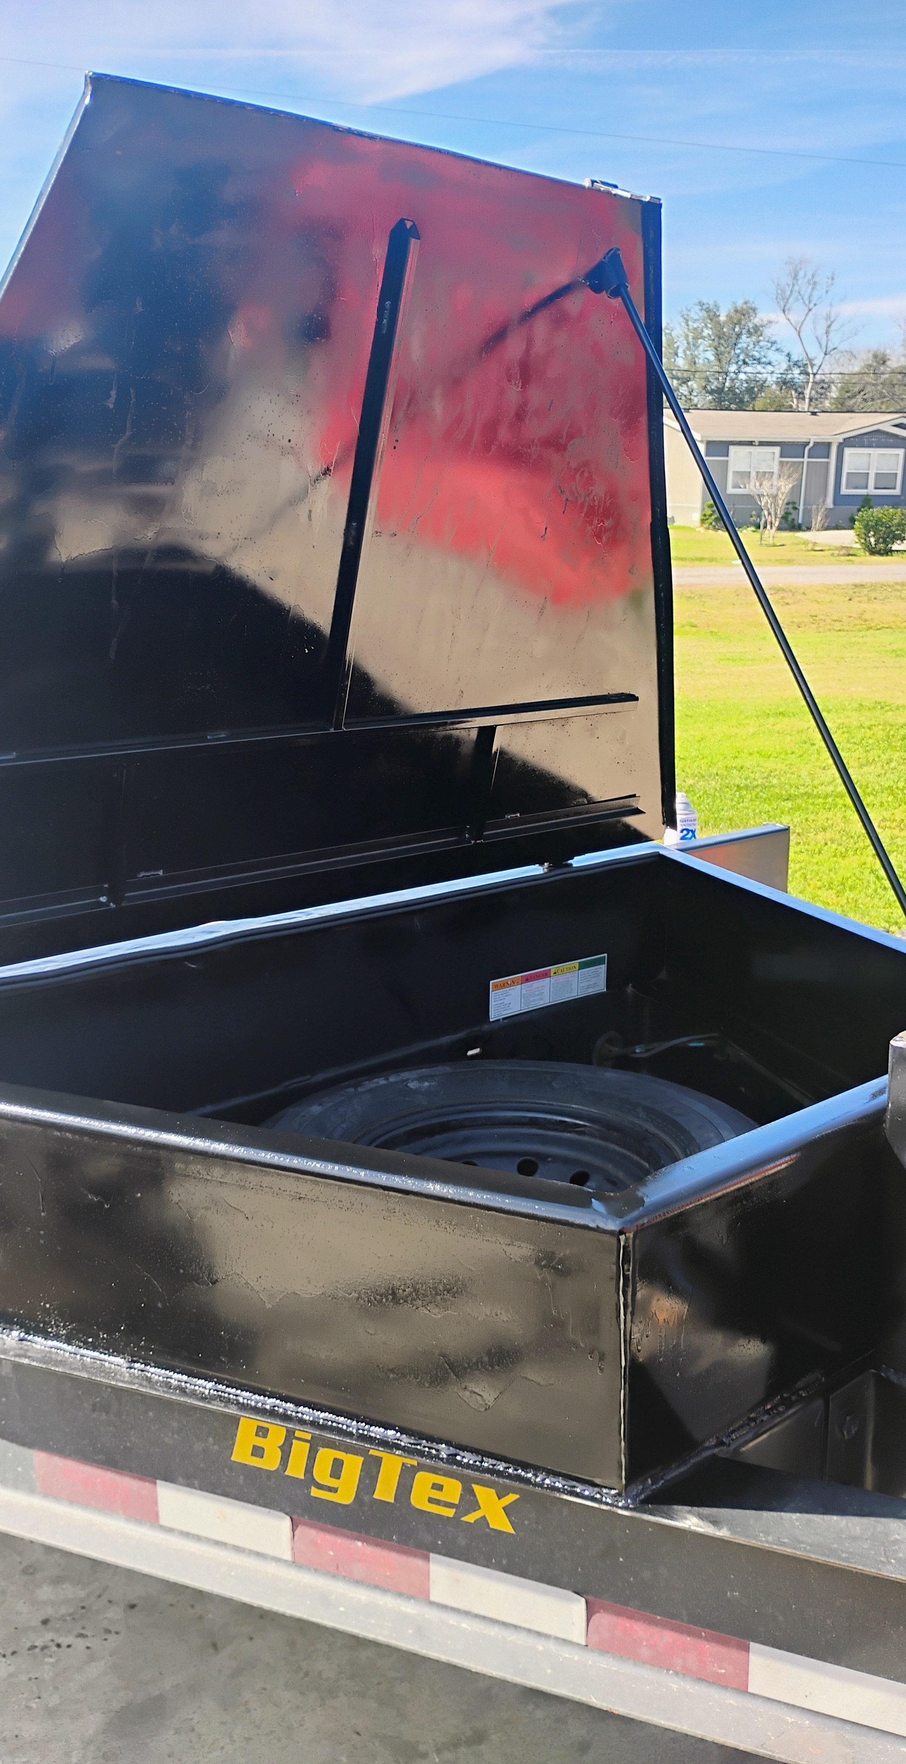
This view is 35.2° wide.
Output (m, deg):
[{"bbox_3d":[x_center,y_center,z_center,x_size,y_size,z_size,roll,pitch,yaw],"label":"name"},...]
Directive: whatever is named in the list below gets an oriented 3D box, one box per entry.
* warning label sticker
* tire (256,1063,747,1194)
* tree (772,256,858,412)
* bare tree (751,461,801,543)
[{"bbox_3d":[0.182,0.195,2.655,0.308,0.075,0.004,-12,17,-41],"label":"warning label sticker"},{"bbox_3d":[0.084,0.470,2.035,0.775,0.235,0.775,-12,17,-41],"label":"tire"},{"bbox_3d":[18.000,-24.500,72.000,4.300,12.600,4.200,0,15,0],"label":"tree"},{"bbox_3d":[9.700,-11.400,43.000,1.500,2.400,1.400,0,15,0],"label":"bare tree"}]

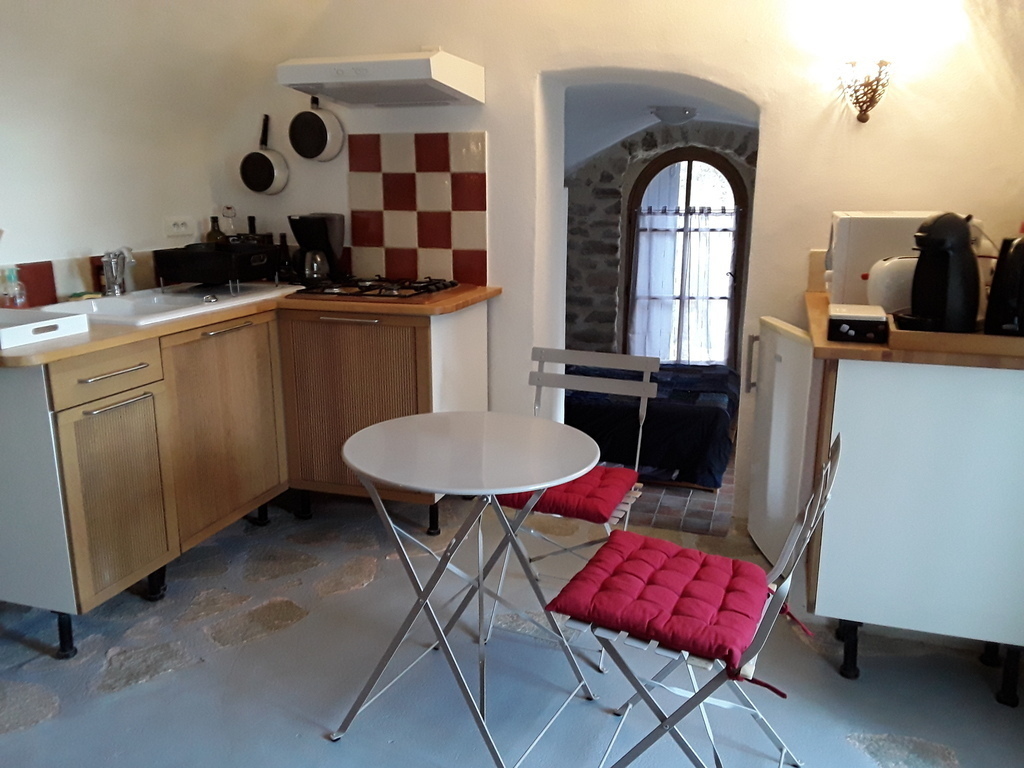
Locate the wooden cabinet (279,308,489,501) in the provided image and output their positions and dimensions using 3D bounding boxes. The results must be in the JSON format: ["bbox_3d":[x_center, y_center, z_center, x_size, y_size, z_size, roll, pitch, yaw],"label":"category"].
[{"bbox_3d":[-0.495,0.021,3.254,0.611,0.690,0.621,4,13,15],"label":"wooden cabinet"}]

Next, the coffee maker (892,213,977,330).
[{"bbox_3d":[1.125,-0.288,2.120,0.225,0.310,0.160,1,13,6],"label":"coffee maker"}]

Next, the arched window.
[{"bbox_3d":[0.972,-0.685,4.503,0.662,1.243,0.090,1,13,5],"label":"arched window"}]

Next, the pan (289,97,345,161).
[{"bbox_3d":[-0.810,-1.113,3.304,0.215,0.373,0.100,4,13,17],"label":"pan"}]

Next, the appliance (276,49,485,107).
[{"bbox_3d":[-0.467,-1.173,3.046,0.591,0.138,0.552,4,13,15],"label":"appliance"}]

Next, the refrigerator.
[{"bbox_3d":[1.130,0.251,2.591,0.650,0.837,0.522,2,13,9],"label":"refrigerator"}]

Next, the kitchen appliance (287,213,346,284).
[{"bbox_3d":[-0.840,-0.569,3.407,0.246,0.305,0.187,-3,13,-16],"label":"kitchen appliance"}]

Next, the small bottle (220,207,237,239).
[{"bbox_3d":[-1.239,-0.609,3.492,0.084,0.330,0.084,4,13,15],"label":"small bottle"}]

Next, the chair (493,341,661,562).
[{"bbox_3d":[0.171,0.331,2.326,0.400,0.800,0.466,5,14,22],"label":"chair"}]

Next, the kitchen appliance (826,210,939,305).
[{"bbox_3d":[1.337,-0.438,2.809,0.433,0.310,0.473,4,13,15],"label":"kitchen appliance"}]

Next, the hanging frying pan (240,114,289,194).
[{"bbox_3d":[-1.063,-0.981,3.416,0.191,0.335,0.095,4,13,17],"label":"hanging frying pan"}]

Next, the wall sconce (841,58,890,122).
[{"bbox_3d":[1.200,-0.993,2.712,0.157,0.200,0.110,4,14,19],"label":"wall sconce"}]

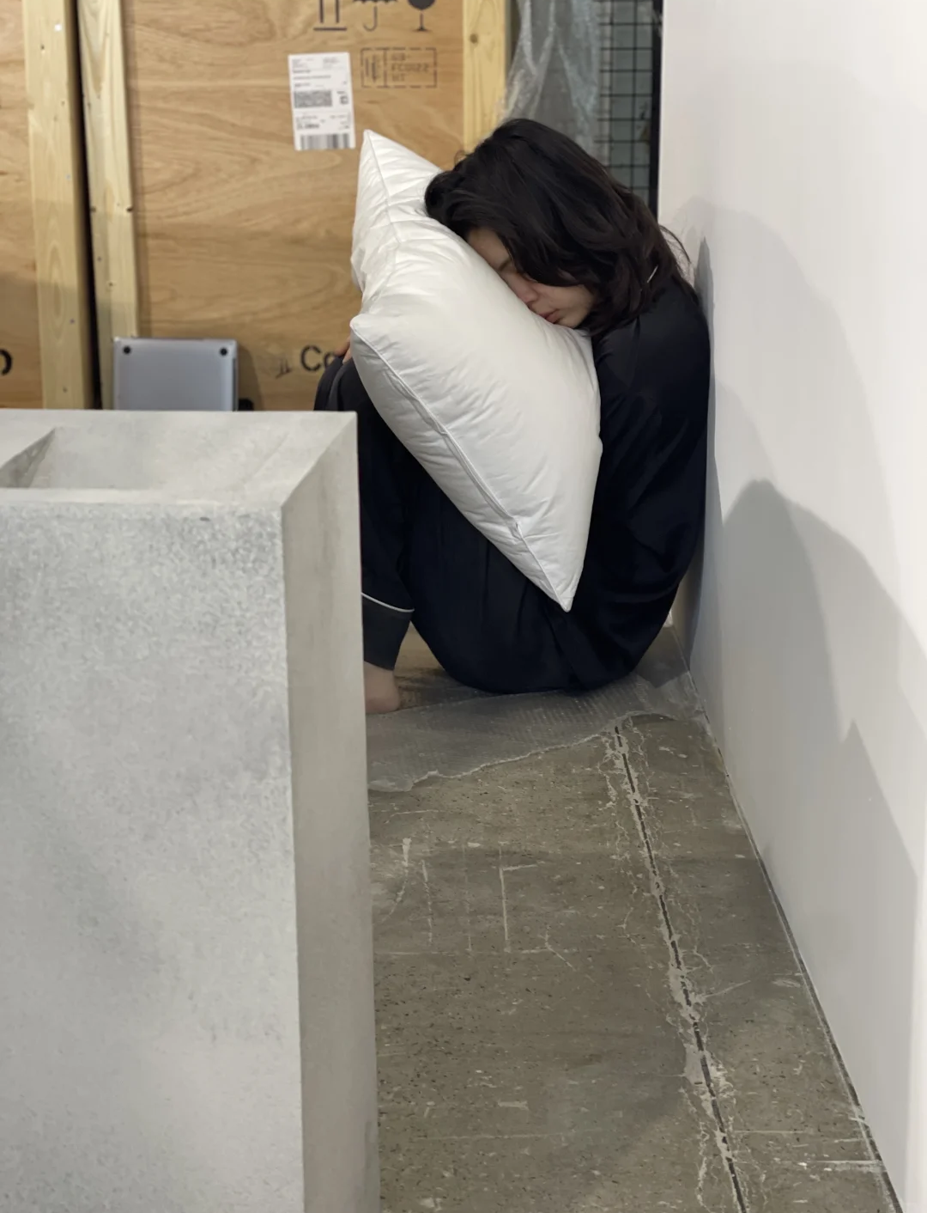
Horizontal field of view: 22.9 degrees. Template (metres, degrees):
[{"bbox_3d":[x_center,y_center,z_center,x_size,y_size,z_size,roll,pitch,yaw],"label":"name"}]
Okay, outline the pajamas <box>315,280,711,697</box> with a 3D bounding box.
[{"bbox_3d":[0.057,-0.183,3.140,0.520,0.540,0.420,-3,18,-9],"label":"pajamas"}]

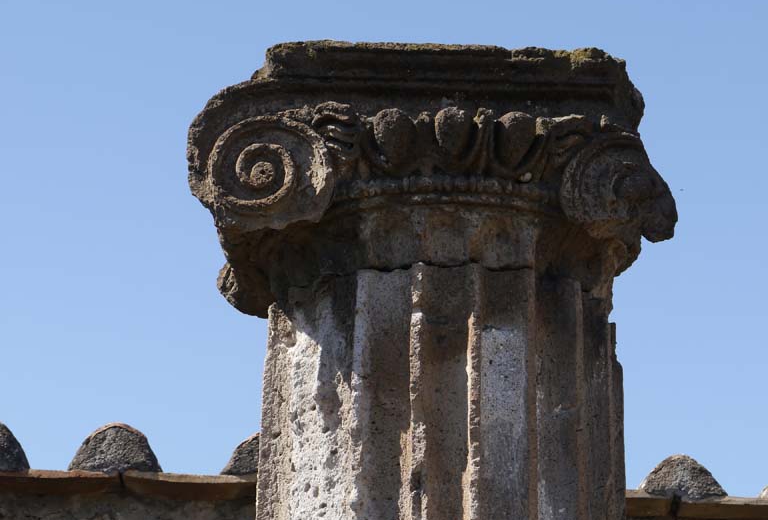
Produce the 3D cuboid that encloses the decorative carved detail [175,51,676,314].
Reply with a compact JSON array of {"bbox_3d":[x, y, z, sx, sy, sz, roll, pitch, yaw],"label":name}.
[{"bbox_3d":[0.100,-0.095,4.003,0.828,0.388,0.806,1,-17,0],"label":"decorative carved detail"}]

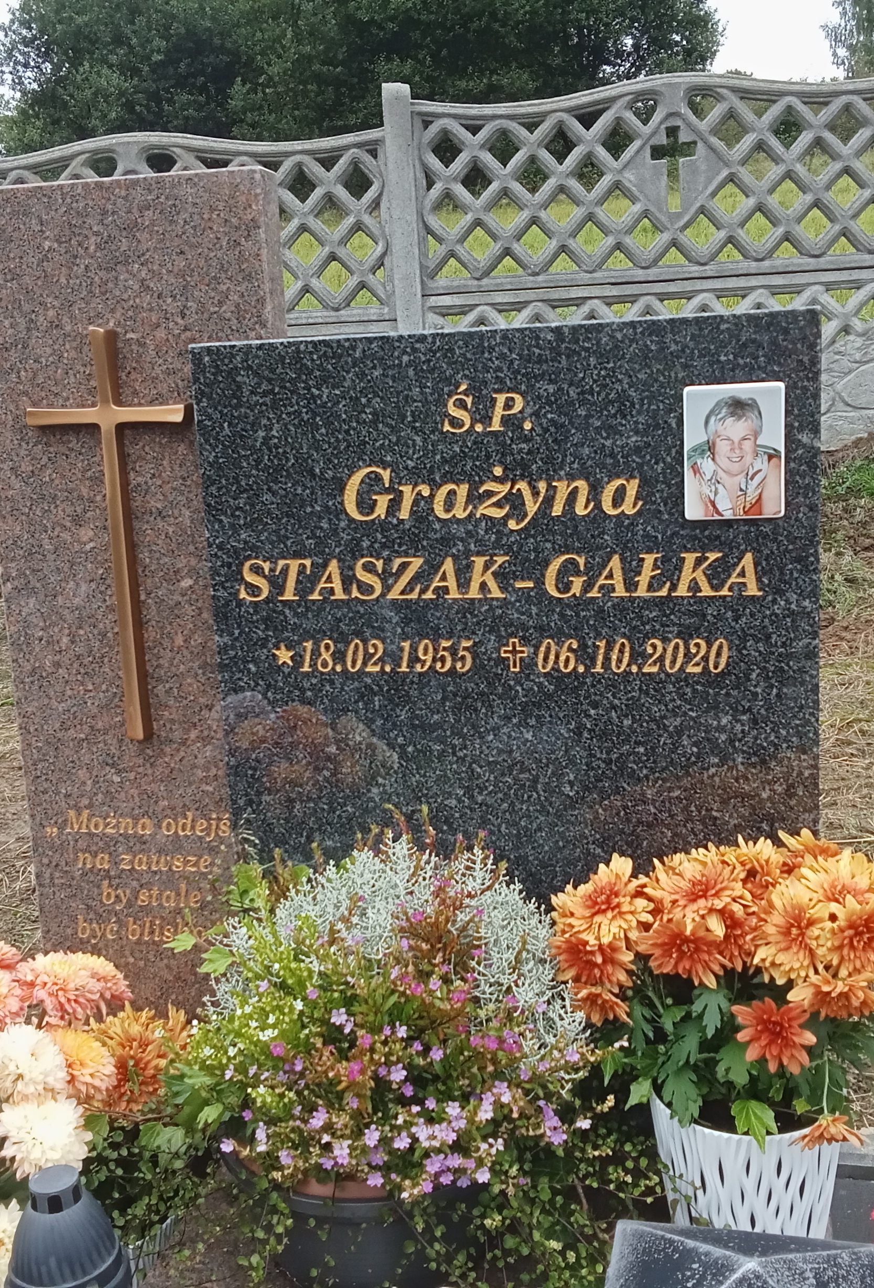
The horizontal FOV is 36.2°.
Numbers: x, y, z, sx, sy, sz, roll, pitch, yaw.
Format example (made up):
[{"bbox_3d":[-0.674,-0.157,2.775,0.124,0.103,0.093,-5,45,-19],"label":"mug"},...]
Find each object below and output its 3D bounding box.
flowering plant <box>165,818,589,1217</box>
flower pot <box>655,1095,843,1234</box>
[{"bbox_3d":[-0.054,0.341,1.372,0.415,0.310,0.370,0,12,14],"label":"flowering plant"},{"bbox_3d":[0.341,0.573,1.470,0.210,0.195,0.205,0,12,14],"label":"flower pot"}]

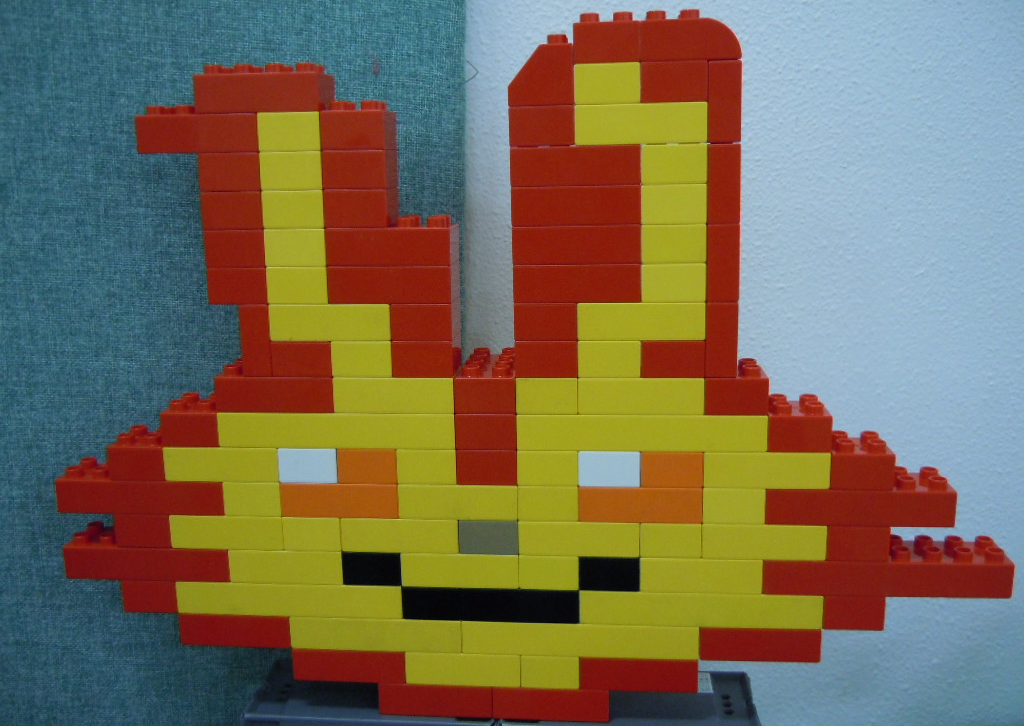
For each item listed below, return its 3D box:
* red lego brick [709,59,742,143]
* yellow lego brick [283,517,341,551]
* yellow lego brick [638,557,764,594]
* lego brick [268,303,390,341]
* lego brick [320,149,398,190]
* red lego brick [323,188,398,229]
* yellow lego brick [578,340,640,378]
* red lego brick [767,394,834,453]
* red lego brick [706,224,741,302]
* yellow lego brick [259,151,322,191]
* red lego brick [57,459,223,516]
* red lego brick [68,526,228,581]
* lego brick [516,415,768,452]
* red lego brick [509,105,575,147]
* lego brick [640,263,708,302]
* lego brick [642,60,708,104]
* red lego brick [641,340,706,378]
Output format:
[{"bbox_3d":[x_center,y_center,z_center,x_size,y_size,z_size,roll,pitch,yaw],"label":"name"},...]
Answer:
[{"bbox_3d":[0.103,-0.129,0.497,0.016,0.040,0.032,0,11,5],"label":"red lego brick"},{"bbox_3d":[-0.106,0.089,0.562,0.032,0.021,0.032,0,11,5],"label":"yellow lego brick"},{"bbox_3d":[0.101,0.108,0.545,0.064,0.021,0.032,0,11,5],"label":"yellow lego brick"},{"bbox_3d":[-0.092,-0.025,0.534,0.064,0.021,0.032,0,10,6],"label":"lego brick"},{"bbox_3d":[-0.077,-0.100,0.518,0.032,0.021,0.032,0,10,6],"label":"lego brick"},{"bbox_3d":[-0.078,-0.081,0.523,0.032,0.020,0.032,0,11,5],"label":"red lego brick"},{"bbox_3d":[0.051,-0.005,0.525,0.032,0.020,0.032,0,11,5],"label":"yellow lego brick"},{"bbox_3d":[0.148,0.031,0.526,0.032,0.023,0.032,0,11,5],"label":"red lego brick"},{"bbox_3d":[0.106,-0.054,0.511,0.016,0.042,0.032,0,11,6],"label":"red lego brick"},{"bbox_3d":[-0.110,-0.101,0.522,0.032,0.023,0.032,0,11,6],"label":"yellow lego brick"},{"bbox_3d":[-0.202,0.069,0.567,0.096,0.023,0.032,0,11,6],"label":"red lego brick"},{"bbox_3d":[-0.201,0.106,0.572,0.096,0.024,0.032,0,11,6],"label":"red lego brick"},{"bbox_3d":[0.068,0.032,0.530,0.128,0.021,0.032,0,11,6],"label":"lego brick"},{"bbox_3d":[0.017,-0.120,0.506,0.032,0.023,0.032,0,11,6],"label":"red lego brick"},{"bbox_3d":[0.082,-0.043,0.513,0.032,0.021,0.032,0,10,6],"label":"lego brick"},{"bbox_3d":[0.080,-0.138,0.497,0.032,0.021,0.032,0,10,6],"label":"lego brick"},{"bbox_3d":[0.083,-0.006,0.521,0.032,0.021,0.032,0,11,7],"label":"red lego brick"}]

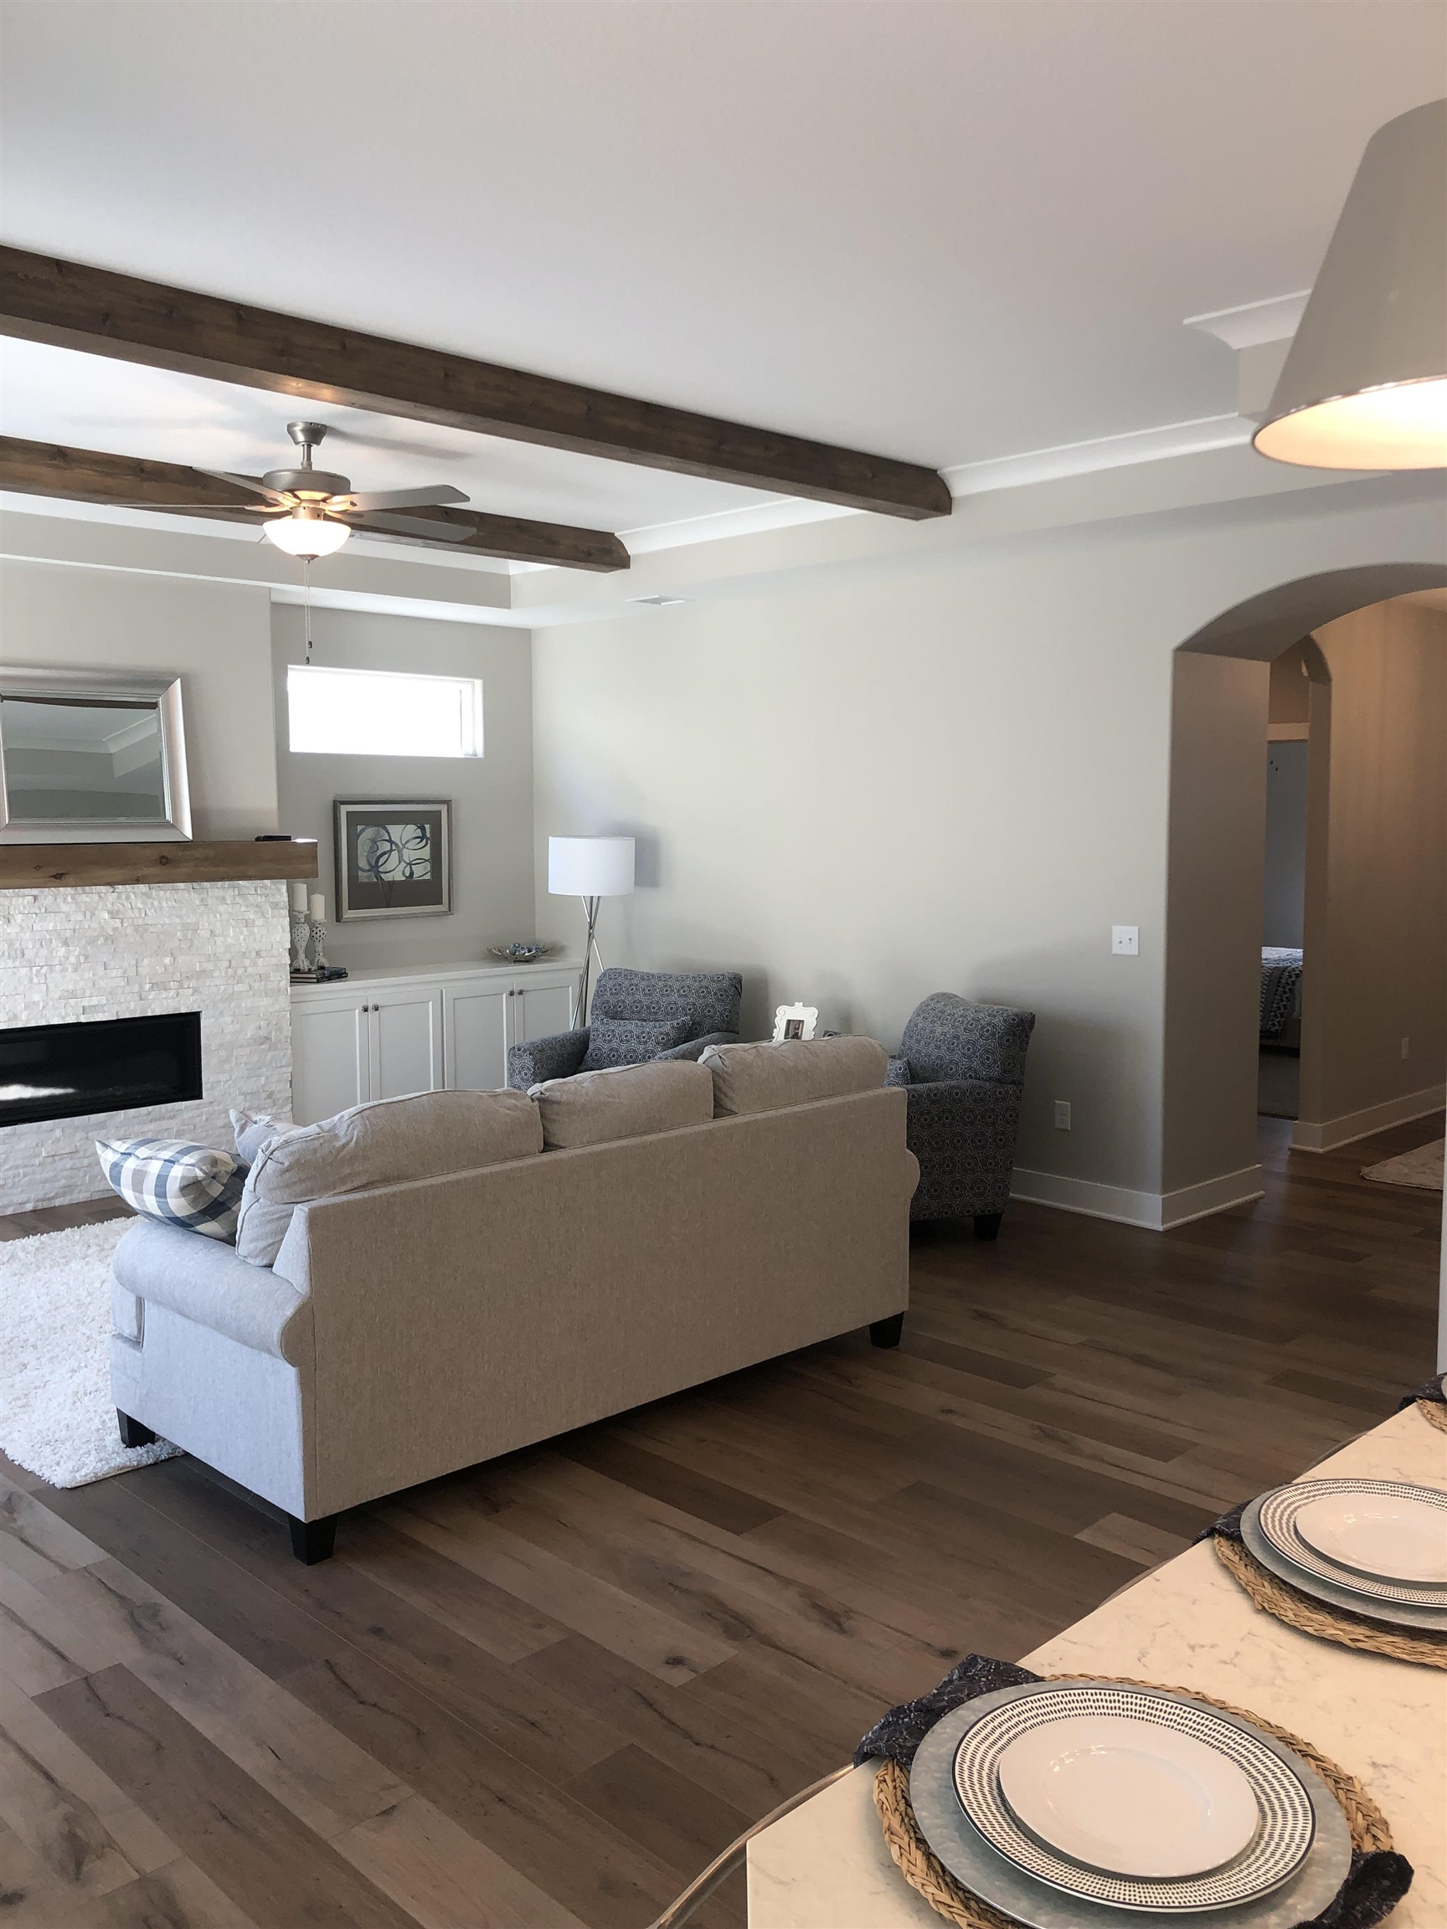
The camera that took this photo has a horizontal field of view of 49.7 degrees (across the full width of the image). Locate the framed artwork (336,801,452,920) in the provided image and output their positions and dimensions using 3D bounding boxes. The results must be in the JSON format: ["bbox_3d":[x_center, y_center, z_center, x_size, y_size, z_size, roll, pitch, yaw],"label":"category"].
[{"bbox_3d":[-1.759,-0.568,8.440,0.730,0.632,0.040,-6,8,-45],"label":"framed artwork"}]

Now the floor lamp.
[{"bbox_3d":[-0.700,0.099,8.406,0.470,1.573,0.470,0,6,0],"label":"floor lamp"}]

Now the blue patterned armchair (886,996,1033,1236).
[{"bbox_3d":[0.709,0.620,6.422,0.880,0.905,0.780,-2,6,-17],"label":"blue patterned armchair"}]

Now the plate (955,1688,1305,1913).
[{"bbox_3d":[0.311,0.642,1.197,0.266,0.025,0.266,0,6,0],"label":"plate"}]

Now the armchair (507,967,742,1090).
[{"bbox_3d":[-0.452,0.522,7.494,0.790,0.905,0.890,2,6,20],"label":"armchair"}]

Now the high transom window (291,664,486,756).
[{"bbox_3d":[-1.810,-1.343,8.403,1.210,0.438,0.100,-6,8,-45],"label":"high transom window"}]

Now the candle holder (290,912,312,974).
[{"bbox_3d":[-2.129,-0.116,7.842,0.105,0.304,0.105,-6,8,-45],"label":"candle holder"}]

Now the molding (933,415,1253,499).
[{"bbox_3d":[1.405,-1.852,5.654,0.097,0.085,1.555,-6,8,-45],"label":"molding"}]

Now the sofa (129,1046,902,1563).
[{"bbox_3d":[-0.520,0.762,4.569,2.270,0.990,1.020,-6,8,-45],"label":"sofa"}]

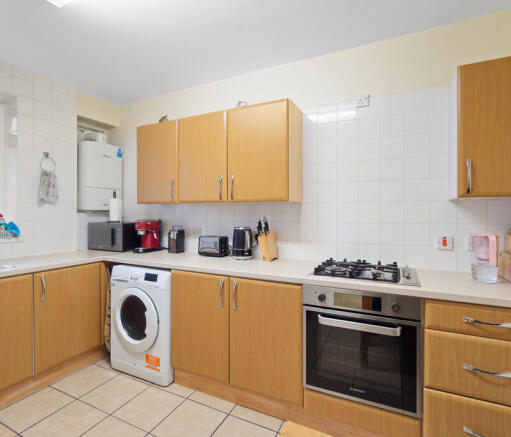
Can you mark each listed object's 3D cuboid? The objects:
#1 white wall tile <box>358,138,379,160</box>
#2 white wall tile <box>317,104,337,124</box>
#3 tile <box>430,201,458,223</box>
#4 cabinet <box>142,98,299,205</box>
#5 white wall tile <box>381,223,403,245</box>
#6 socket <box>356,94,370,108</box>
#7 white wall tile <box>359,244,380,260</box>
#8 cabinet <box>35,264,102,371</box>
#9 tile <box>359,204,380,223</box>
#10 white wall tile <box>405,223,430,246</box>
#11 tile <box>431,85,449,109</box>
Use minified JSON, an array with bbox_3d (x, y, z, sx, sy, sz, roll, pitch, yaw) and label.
[{"bbox_3d":[0.829,-0.495,1.978,0.150,0.150,0.010,0,0,26],"label":"white wall tile"},{"bbox_3d":[0.557,-0.808,2.125,0.150,0.150,0.010,0,0,26],"label":"white wall tile"},{"bbox_3d":[1.240,-0.044,1.800,0.150,0.150,0.010,0,0,26],"label":"tile"},{"bbox_3d":[-0.375,-0.489,2.389,1.497,0.724,0.325,0,0,26],"label":"cabinet"},{"bbox_3d":[0.964,0.109,1.927,0.149,0.150,0.009,0,0,26],"label":"white wall tile"},{"bbox_3d":[0.792,-0.863,2.009,0.084,0.084,0.020,0,1,25],"label":"socket"},{"bbox_3d":[0.825,0.260,1.981,0.150,0.150,0.010,0,0,26],"label":"white wall tile"},{"bbox_3d":[-1.701,0.739,2.258,0.570,0.720,0.495,0,1,25],"label":"cabinet"},{"bbox_3d":[0.829,-0.046,1.998,0.150,0.150,0.010,0,0,26],"label":"tile"},{"bbox_3d":[1.099,0.110,1.862,0.149,0.150,0.009,0,0,26],"label":"white wall tile"},{"bbox_3d":[1.254,-0.802,1.804,0.150,0.150,0.010,0,1,25],"label":"tile"}]

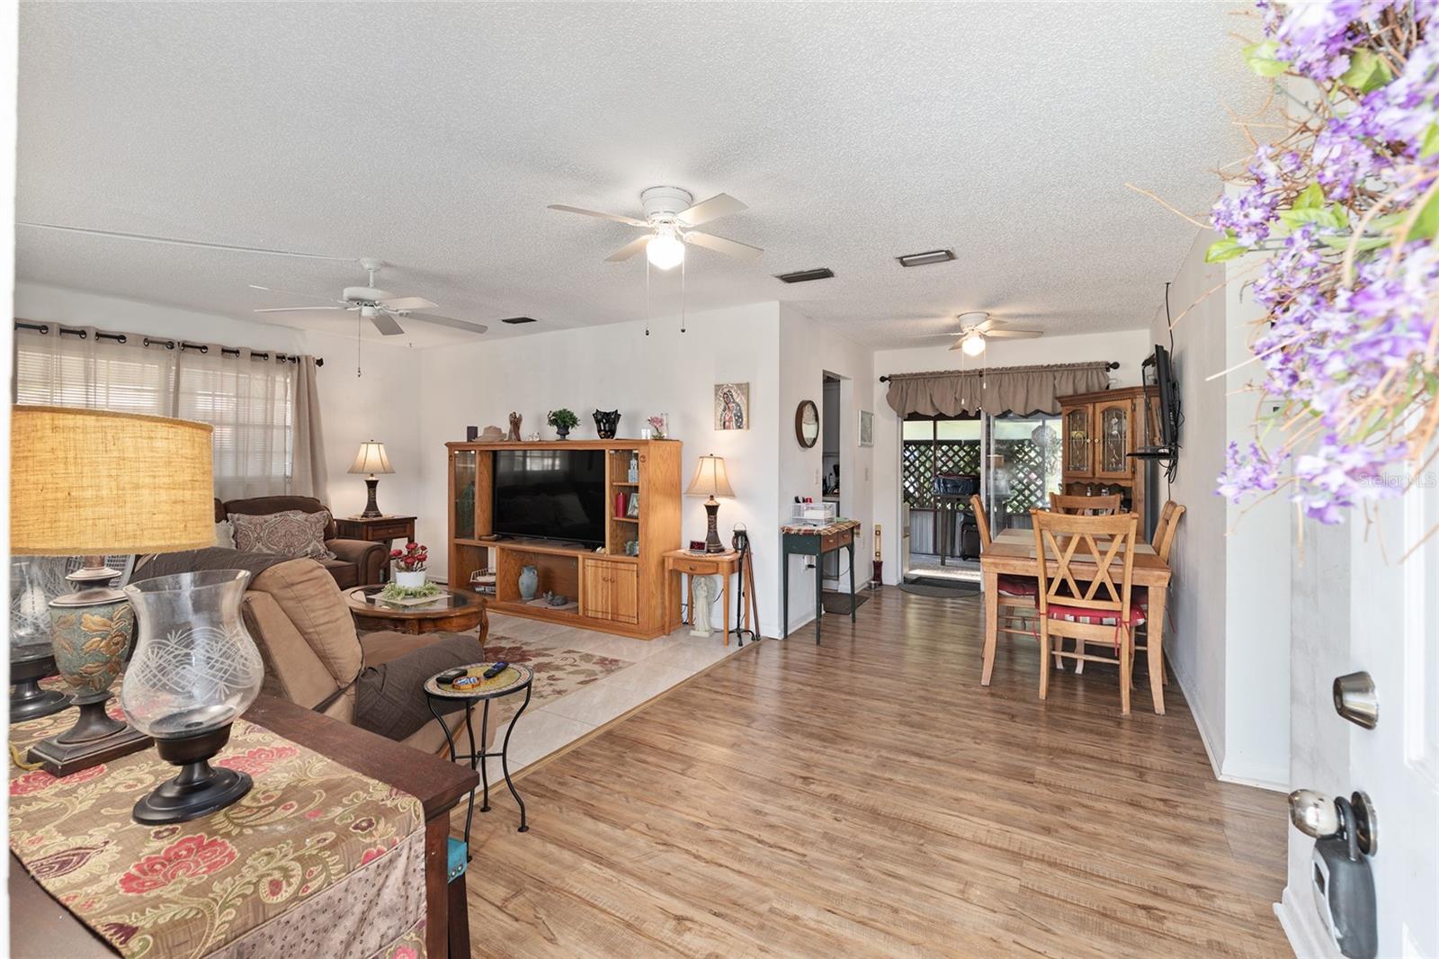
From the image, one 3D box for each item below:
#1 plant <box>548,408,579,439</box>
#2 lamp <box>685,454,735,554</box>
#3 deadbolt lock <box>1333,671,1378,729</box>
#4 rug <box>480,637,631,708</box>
[{"bbox_3d":[-1.312,-0.464,5.050,0.260,0.275,0.250,0,2,0],"label":"plant"},{"bbox_3d":[-0.062,0.177,4.400,0.375,0.720,0.375,0,2,0],"label":"lamp"},{"bbox_3d":[0.741,0.257,0.698,0.033,0.065,0.065,1,2,31],"label":"deadbolt lock"},{"bbox_3d":[-1.877,1.189,3.672,2.100,0.010,1.700,1,2,31],"label":"rug"}]

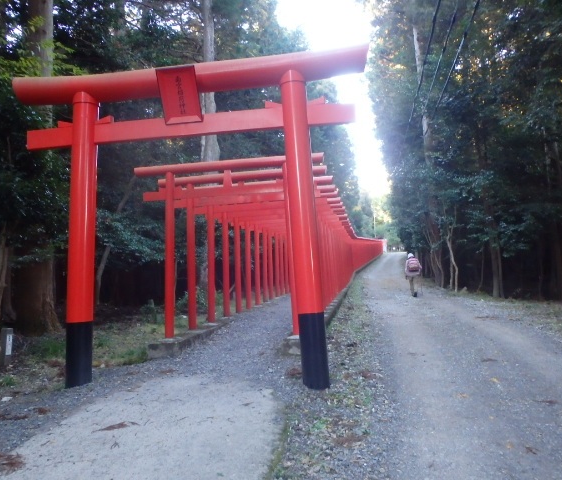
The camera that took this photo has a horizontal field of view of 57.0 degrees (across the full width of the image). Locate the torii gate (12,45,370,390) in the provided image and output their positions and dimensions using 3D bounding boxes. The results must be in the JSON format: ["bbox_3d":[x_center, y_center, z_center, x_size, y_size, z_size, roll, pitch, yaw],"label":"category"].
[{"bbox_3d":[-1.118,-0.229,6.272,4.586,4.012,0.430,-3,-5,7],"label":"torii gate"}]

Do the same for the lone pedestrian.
[{"bbox_3d":[4.896,1.295,19.100,0.580,1.620,0.520,-4,-5,13],"label":"lone pedestrian"}]

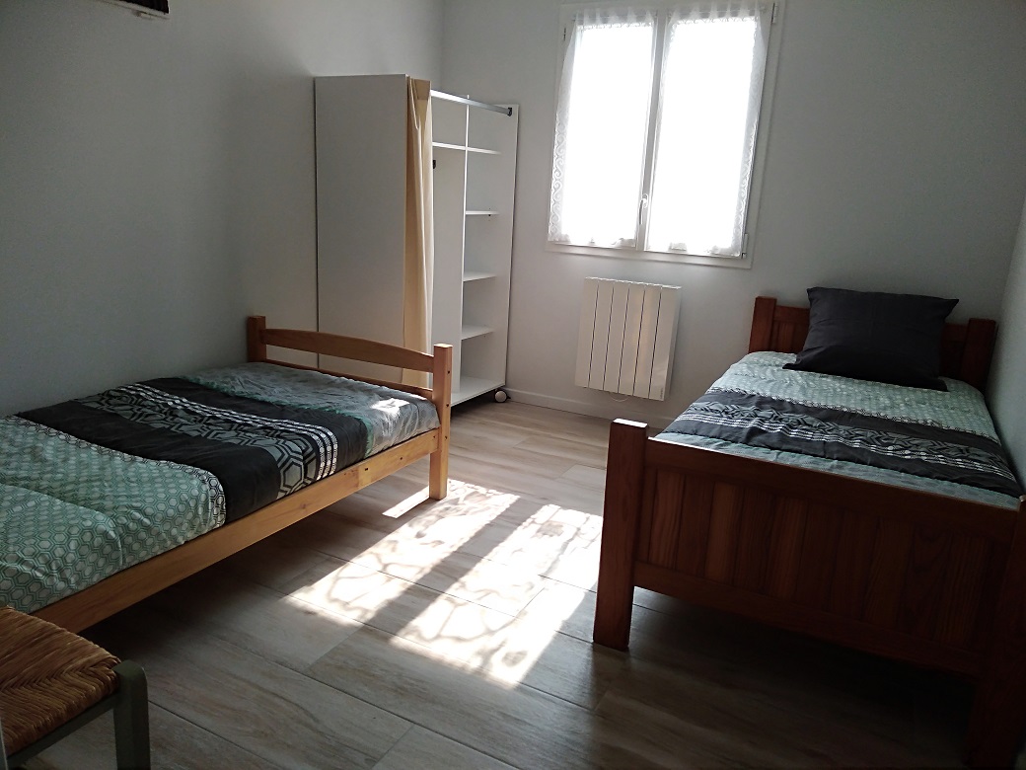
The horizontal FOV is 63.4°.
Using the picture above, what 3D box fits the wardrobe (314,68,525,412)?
[{"bbox_3d":[-0.438,-0.597,4.002,0.464,1.545,0.982,10,16,26],"label":"wardrobe"}]

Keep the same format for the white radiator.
[{"bbox_3d":[0.564,-0.232,4.090,0.463,0.546,0.087,10,16,26],"label":"white radiator"}]

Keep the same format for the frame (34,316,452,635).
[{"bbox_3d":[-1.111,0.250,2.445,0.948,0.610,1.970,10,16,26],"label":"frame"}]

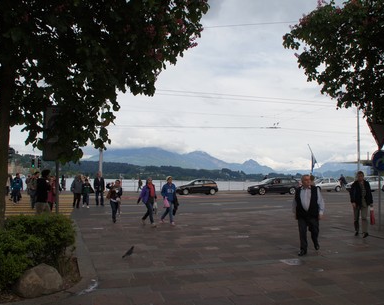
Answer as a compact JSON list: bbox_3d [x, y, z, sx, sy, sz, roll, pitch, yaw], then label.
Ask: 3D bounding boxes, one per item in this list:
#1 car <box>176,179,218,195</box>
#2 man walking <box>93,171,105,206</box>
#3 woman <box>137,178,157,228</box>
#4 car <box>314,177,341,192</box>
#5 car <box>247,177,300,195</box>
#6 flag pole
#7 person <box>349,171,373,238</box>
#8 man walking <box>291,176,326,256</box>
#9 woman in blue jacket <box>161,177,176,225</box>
[{"bbox_3d":[0.522,3.253,32.100,3.950,1.450,1.700,1,-4,-2],"label":"car"},{"bbox_3d":[-4.845,1.902,18.000,0.530,1.770,0.380,1,-4,-7],"label":"man walking"},{"bbox_3d":[-1.513,1.670,11.500,0.530,1.640,0.550,4,-6,-37],"label":"woman"},{"bbox_3d":[13.338,3.304,34.800,3.800,1.440,1.660,2,-5,-18],"label":"car"},{"bbox_3d":[6.959,2.893,29.300,4.500,1.440,1.800,2,-5,-15],"label":"car"},{"bbox_3d":[17.538,1.016,50.000,1.000,4.600,0.600,1,-4,0],"label":"flag pole"},{"bbox_3d":[4.487,1.382,9.150,0.600,1.760,0.420,-1,-5,18],"label":"person"},{"bbox_3d":[2.520,1.358,7.450,0.640,1.730,0.450,-1,-5,20],"label":"man walking"},{"bbox_3d":[-0.775,1.644,11.600,0.500,1.650,0.500,4,-6,-37],"label":"woman in blue jacket"}]

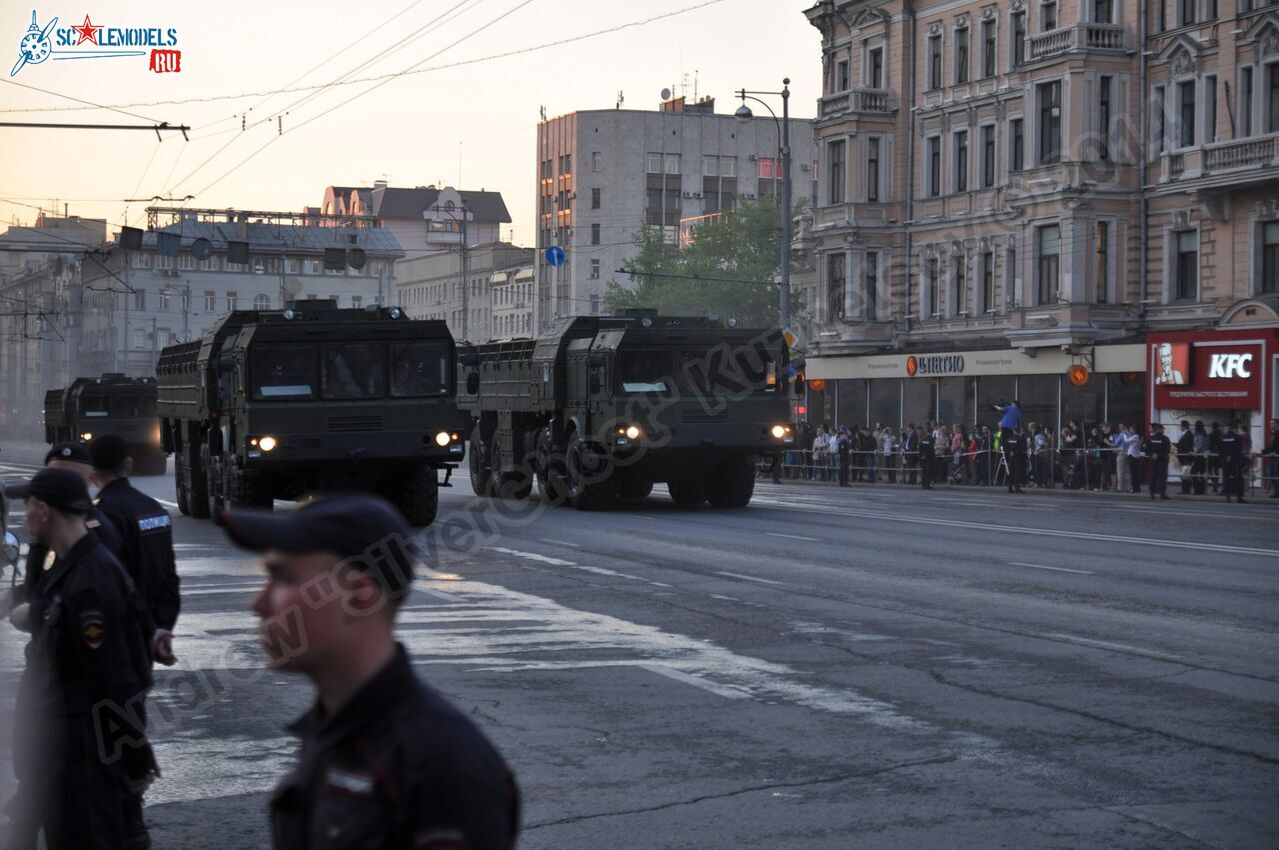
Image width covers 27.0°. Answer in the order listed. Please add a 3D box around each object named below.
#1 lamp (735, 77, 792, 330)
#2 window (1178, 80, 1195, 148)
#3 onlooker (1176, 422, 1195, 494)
[{"bbox_3d":[4.043,-4.808,87.722,1.950,13.430,0.600,1,0,-19],"label":"lamp"},{"bbox_3d":[15.499,-8.658,74.968,0.250,2.050,0.980,1,0,-19],"label":"window"},{"bbox_3d":[13.500,0.810,65.700,0.380,1.800,0.480,0,0,-22],"label":"onlooker"}]

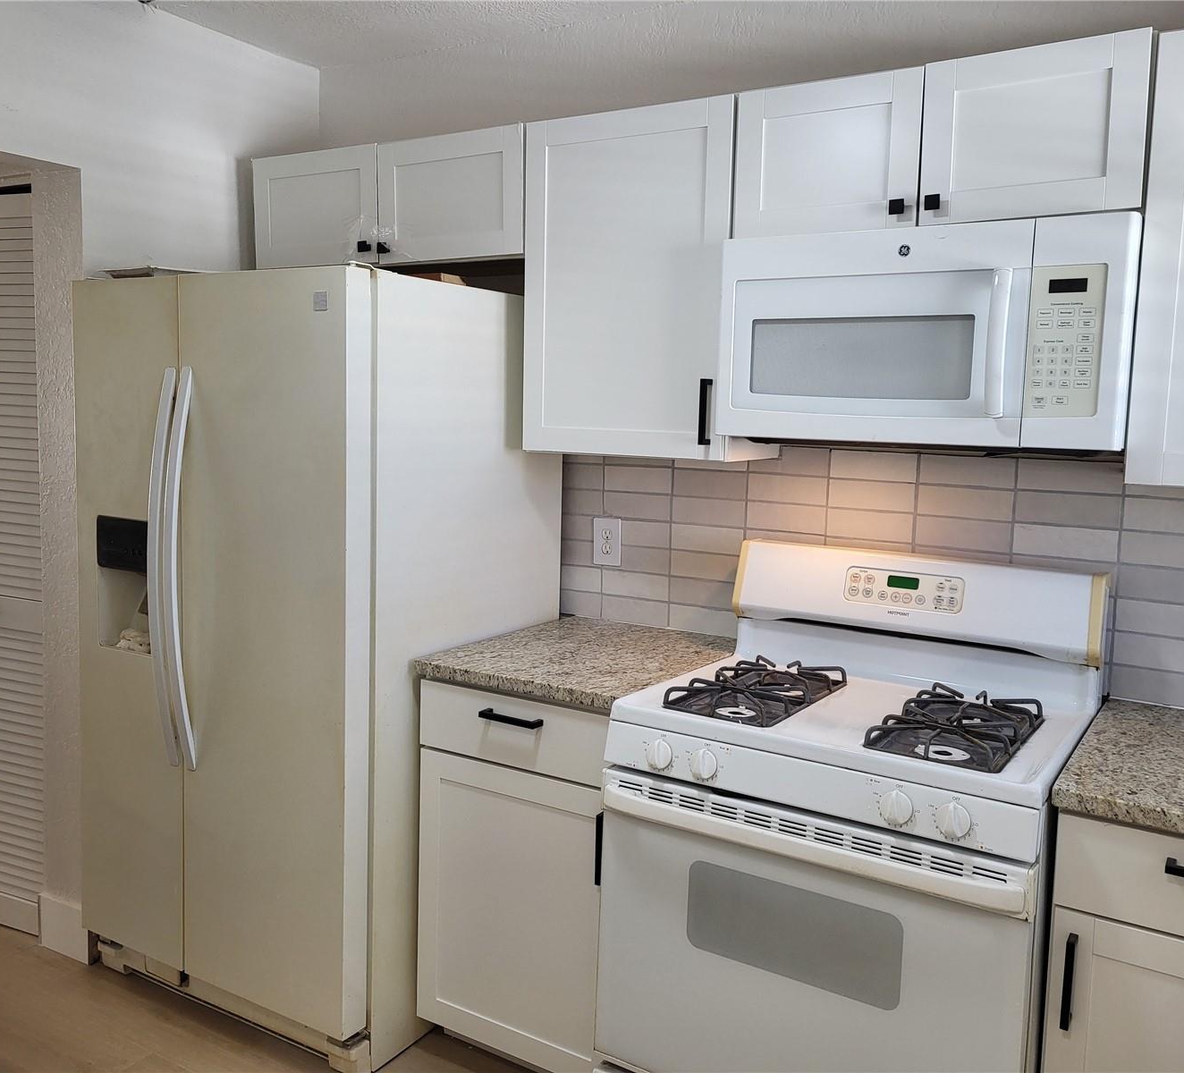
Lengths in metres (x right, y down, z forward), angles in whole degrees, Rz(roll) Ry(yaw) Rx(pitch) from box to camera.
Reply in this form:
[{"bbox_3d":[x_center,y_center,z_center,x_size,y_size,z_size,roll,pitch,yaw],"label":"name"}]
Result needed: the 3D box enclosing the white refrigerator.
[{"bbox_3d":[-0.689,0.254,2.776,0.897,1.748,0.830,5,8,31],"label":"white refrigerator"}]

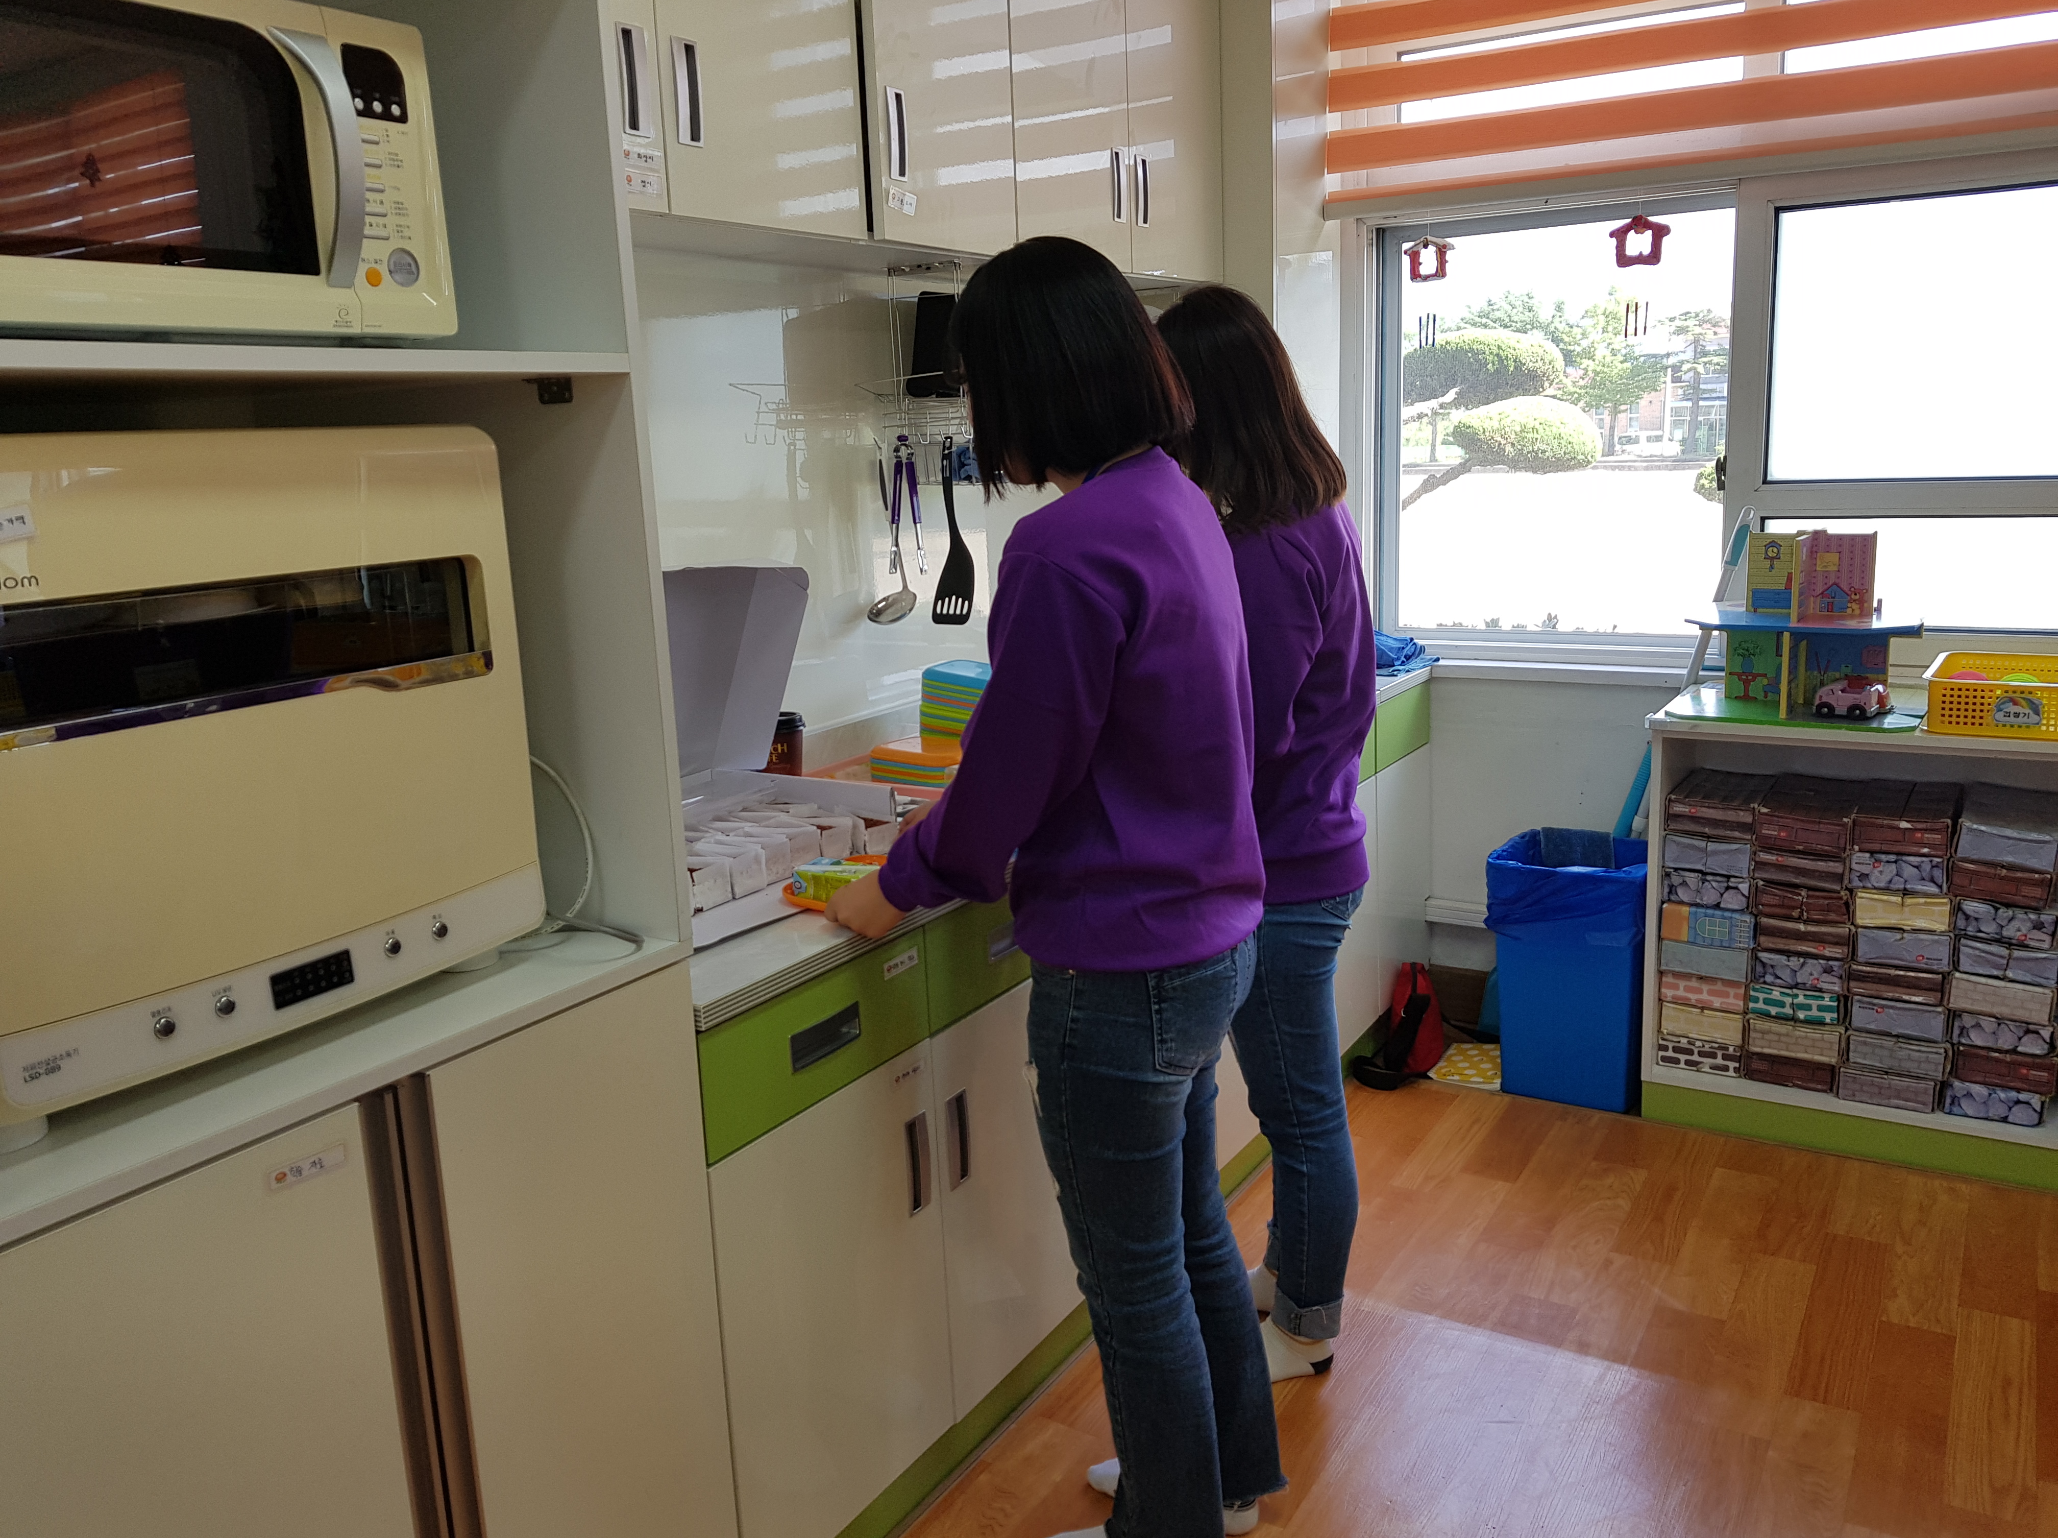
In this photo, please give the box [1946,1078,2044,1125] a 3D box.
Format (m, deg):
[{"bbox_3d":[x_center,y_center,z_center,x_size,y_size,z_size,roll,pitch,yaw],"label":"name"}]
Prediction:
[{"bbox_3d":[1.799,0.567,2.877,0.152,0.066,0.300,5,14,32],"label":"box"}]

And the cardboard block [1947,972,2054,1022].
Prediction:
[{"bbox_3d":[1.779,0.373,2.827,0.153,0.066,0.295,5,14,32],"label":"cardboard block"}]

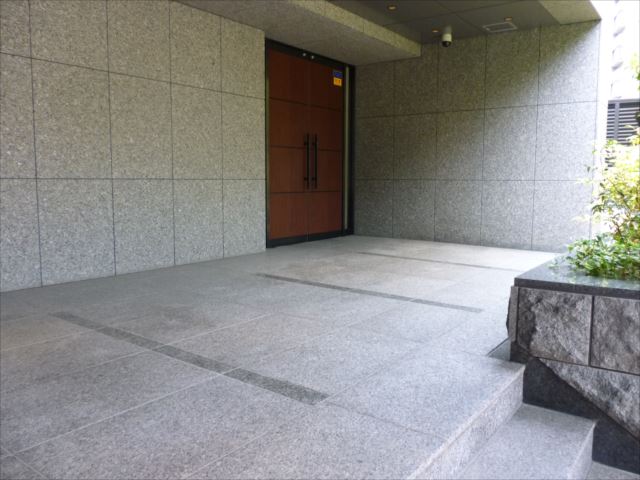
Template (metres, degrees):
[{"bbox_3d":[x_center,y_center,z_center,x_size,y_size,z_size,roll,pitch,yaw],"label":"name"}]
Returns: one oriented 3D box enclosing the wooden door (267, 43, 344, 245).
[{"bbox_3d":[-0.166,-1.173,6.791,0.053,2.297,1.558,5,8,37],"label":"wooden door"}]

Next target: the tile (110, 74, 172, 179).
[{"bbox_3d":[-1.584,-0.985,4.594,0.030,0.880,0.620,5,8,37],"label":"tile"}]

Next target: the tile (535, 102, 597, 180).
[{"bbox_3d":[2.804,-1.121,5.917,0.631,0.880,0.030,5,8,37],"label":"tile"}]

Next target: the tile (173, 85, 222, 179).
[{"bbox_3d":[-1.187,-1.021,4.990,0.030,0.858,0.606,5,8,37],"label":"tile"}]

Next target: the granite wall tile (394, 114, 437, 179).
[{"bbox_3d":[1.313,-1.259,7.106,0.645,0.876,0.030,5,8,37],"label":"granite wall tile"}]

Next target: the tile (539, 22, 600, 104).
[{"bbox_3d":[2.829,-2.003,5.868,0.622,0.893,0.030,5,8,37],"label":"tile"}]

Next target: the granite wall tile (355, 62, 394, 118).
[{"bbox_3d":[0.794,-2.121,7.403,0.661,0.766,0.030,5,8,37],"label":"granite wall tile"}]

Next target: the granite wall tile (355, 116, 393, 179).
[{"bbox_3d":[0.768,-1.283,7.274,0.621,0.858,0.030,5,8,37],"label":"granite wall tile"}]

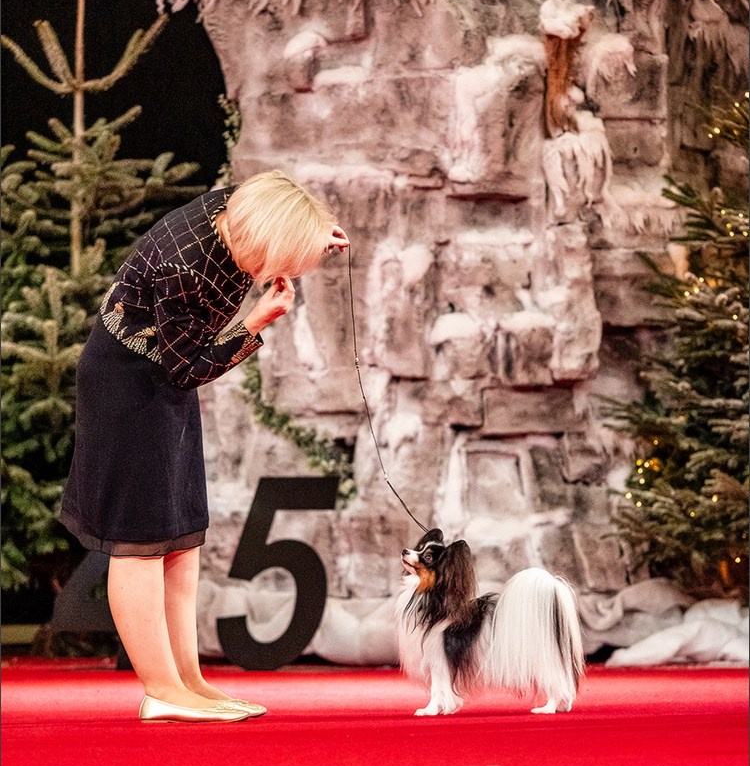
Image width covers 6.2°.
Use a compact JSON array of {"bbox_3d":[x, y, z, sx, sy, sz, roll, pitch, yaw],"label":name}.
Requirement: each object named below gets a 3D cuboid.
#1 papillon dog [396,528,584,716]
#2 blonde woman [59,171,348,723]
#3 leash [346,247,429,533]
[{"bbox_3d":[0.281,0.580,16.850,0.450,0.455,0.200,0,1,-6],"label":"papillon dog"},{"bbox_3d":[-0.416,0.156,16.800,0.700,1.340,0.480,0,1,0],"label":"blonde woman"},{"bbox_3d":[0.033,0.018,16.850,0.200,0.700,0.060,0,1,0],"label":"leash"}]

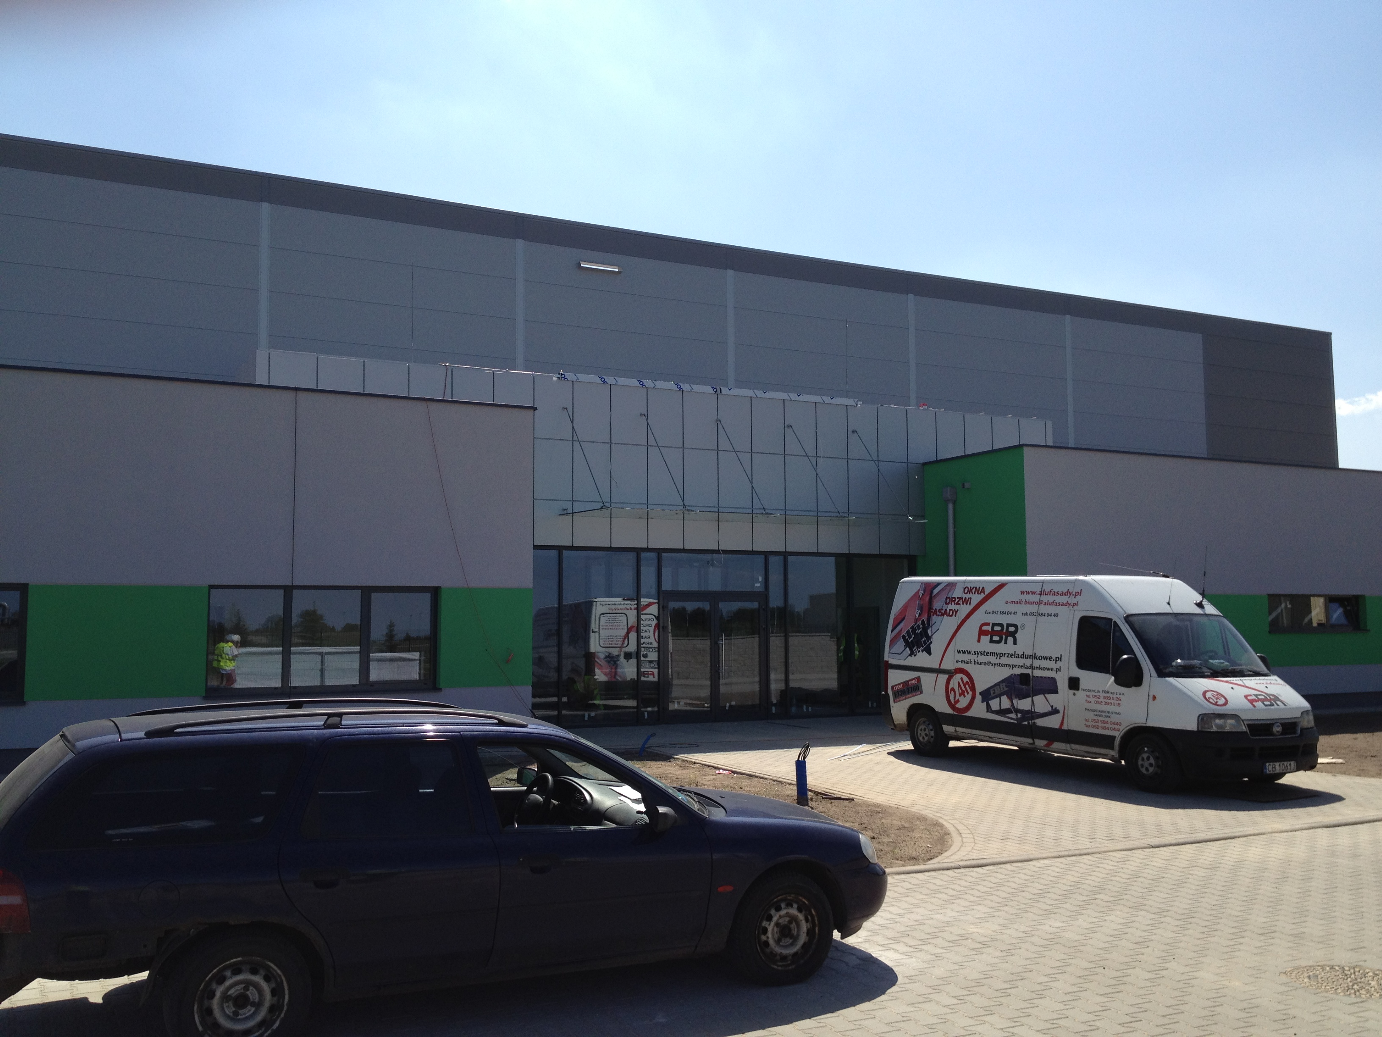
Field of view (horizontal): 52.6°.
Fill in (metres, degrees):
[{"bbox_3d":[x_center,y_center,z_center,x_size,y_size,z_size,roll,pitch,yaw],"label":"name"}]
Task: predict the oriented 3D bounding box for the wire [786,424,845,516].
[{"bbox_3d":[2.179,-0.858,24.508,0.030,2.309,0.030,2,-46,-30],"label":"wire"}]

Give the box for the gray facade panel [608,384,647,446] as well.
[{"bbox_3d":[-1.046,-1.741,23.628,0.691,0.989,0.050,2,-5,-30],"label":"gray facade panel"}]

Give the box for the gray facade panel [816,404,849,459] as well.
[{"bbox_3d":[2.509,-1.555,24.907,0.673,0.966,0.080,2,-5,-29],"label":"gray facade panel"}]

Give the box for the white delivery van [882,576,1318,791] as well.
[{"bbox_3d":[4.880,1.900,17.430,2.050,2.450,5.600,2,-3,-31],"label":"white delivery van"}]

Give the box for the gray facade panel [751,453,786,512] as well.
[{"bbox_3d":[1.380,-0.649,24.923,0.690,0.992,0.050,2,-5,-30],"label":"gray facade panel"}]

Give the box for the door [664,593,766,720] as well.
[{"bbox_3d":[0.434,2.420,24.423,2.082,2.215,0.100,2,-5,-30],"label":"door"}]

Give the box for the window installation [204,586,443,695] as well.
[{"bbox_3d":[-4.688,1.538,17.878,2.946,1.315,0.120,2,-5,-30],"label":"window installation"}]

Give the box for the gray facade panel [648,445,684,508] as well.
[{"bbox_3d":[-0.429,-0.705,23.360,0.675,0.960,0.050,2,-5,-30],"label":"gray facade panel"}]

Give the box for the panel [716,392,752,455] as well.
[{"bbox_3d":[0.753,-1.635,24.116,0.675,0.976,0.050,2,-5,-30],"label":"panel"}]

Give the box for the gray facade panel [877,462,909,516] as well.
[{"bbox_3d":[3.804,-0.556,26.298,0.690,0.990,0.050,2,-5,-30],"label":"gray facade panel"}]

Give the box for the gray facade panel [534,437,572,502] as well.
[{"bbox_3d":[-2.197,-0.770,22.227,0.673,0.959,0.080,2,-5,-29],"label":"gray facade panel"}]

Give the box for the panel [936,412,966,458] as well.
[{"bbox_3d":[5.024,-1.563,27.075,0.693,0.990,0.050,2,-5,-30],"label":"panel"}]

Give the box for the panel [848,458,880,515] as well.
[{"bbox_3d":[3.101,-0.573,25.161,0.673,0.959,0.080,2,-5,-29],"label":"panel"}]

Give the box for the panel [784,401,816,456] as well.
[{"bbox_3d":[1.991,-1.635,25.352,0.687,1.002,0.050,2,-5,-30],"label":"panel"}]

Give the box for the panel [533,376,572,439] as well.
[{"bbox_3d":[-2.220,-1.746,22.418,0.675,0.976,0.050,2,-5,-30],"label":"panel"}]

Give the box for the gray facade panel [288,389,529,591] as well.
[{"bbox_3d":[-3.566,-0.314,18.143,3.224,2.430,0.150,2,-5,-29],"label":"gray facade panel"}]

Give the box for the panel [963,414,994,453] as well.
[{"bbox_3d":[5.452,-1.445,26.537,0.673,0.966,0.080,2,-5,-29],"label":"panel"}]

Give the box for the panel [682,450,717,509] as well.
[{"bbox_3d":[0.170,-0.695,24.237,0.688,0.993,0.050,2,-5,-30],"label":"panel"}]

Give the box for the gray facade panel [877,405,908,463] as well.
[{"bbox_3d":[3.686,-1.511,25.559,0.673,0.966,0.080,2,-5,-29],"label":"gray facade panel"}]

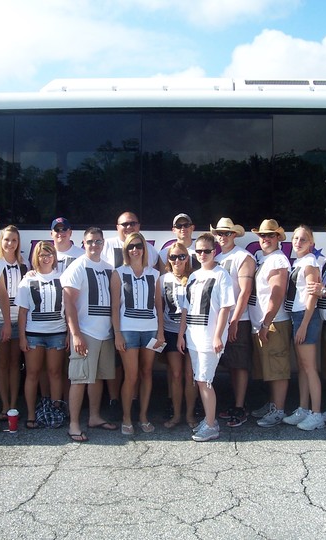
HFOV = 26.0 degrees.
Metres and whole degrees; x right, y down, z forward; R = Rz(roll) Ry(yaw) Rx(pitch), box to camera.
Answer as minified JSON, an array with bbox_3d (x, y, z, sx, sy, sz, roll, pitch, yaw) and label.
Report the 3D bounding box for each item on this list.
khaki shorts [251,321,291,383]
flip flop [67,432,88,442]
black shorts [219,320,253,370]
[{"bbox_3d":[0.990,0.735,6.420,0.330,0.570,0.410,0,0,-30],"label":"khaki shorts"},{"bbox_3d":[-0.710,1.352,5.830,0.110,0.050,0.280,0,0,-14],"label":"flip flop"},{"bbox_3d":[0.639,0.671,6.367,0.310,0.500,0.400,0,0,-40],"label":"black shorts"}]

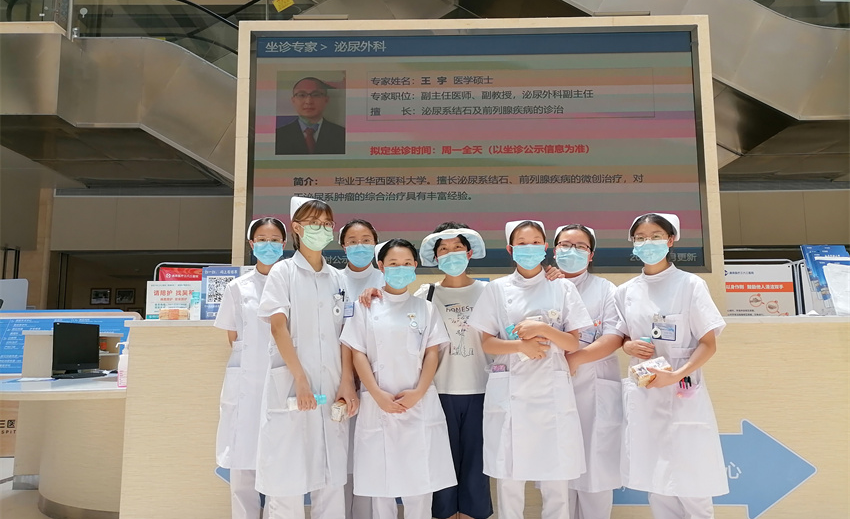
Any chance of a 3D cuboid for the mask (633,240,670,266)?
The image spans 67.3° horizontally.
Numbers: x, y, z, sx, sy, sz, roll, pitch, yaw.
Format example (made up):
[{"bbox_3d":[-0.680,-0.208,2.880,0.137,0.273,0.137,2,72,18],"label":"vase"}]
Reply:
[{"bbox_3d":[0.933,-0.028,2.630,0.142,0.104,0.080,-4,-8,29],"label":"mask"}]

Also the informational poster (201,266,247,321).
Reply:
[{"bbox_3d":[-1.108,0.185,3.470,0.215,0.297,0.012,0,-10,1],"label":"informational poster"}]

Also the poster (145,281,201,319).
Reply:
[{"bbox_3d":[-1.359,0.225,3.460,0.295,0.210,0.012,0,-10,1],"label":"poster"}]

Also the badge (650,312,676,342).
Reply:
[{"bbox_3d":[0.973,0.275,2.600,0.098,0.115,0.015,-2,-12,12],"label":"badge"}]

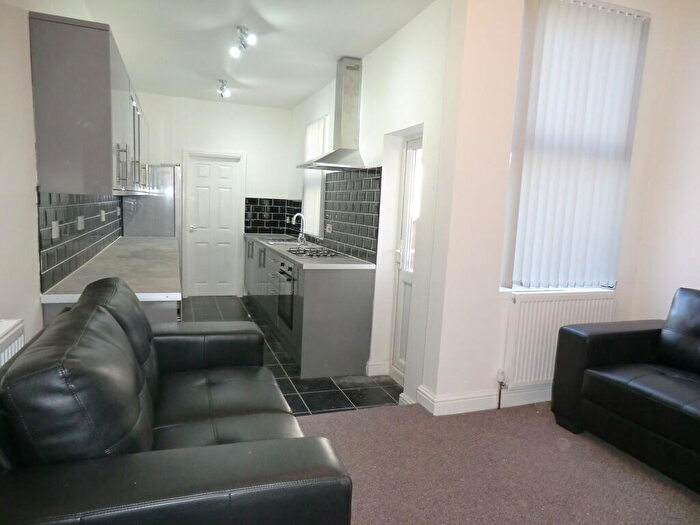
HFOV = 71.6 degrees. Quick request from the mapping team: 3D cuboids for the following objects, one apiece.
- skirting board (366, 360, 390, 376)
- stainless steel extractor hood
[{"bbox_3d":[0.232,0.848,3.914,0.181,0.129,0.050,0,7,-20],"label":"skirting board"},{"bbox_3d":[-0.157,-1.278,4.253,0.425,0.930,0.623,0,7,-20],"label":"stainless steel extractor hood"}]

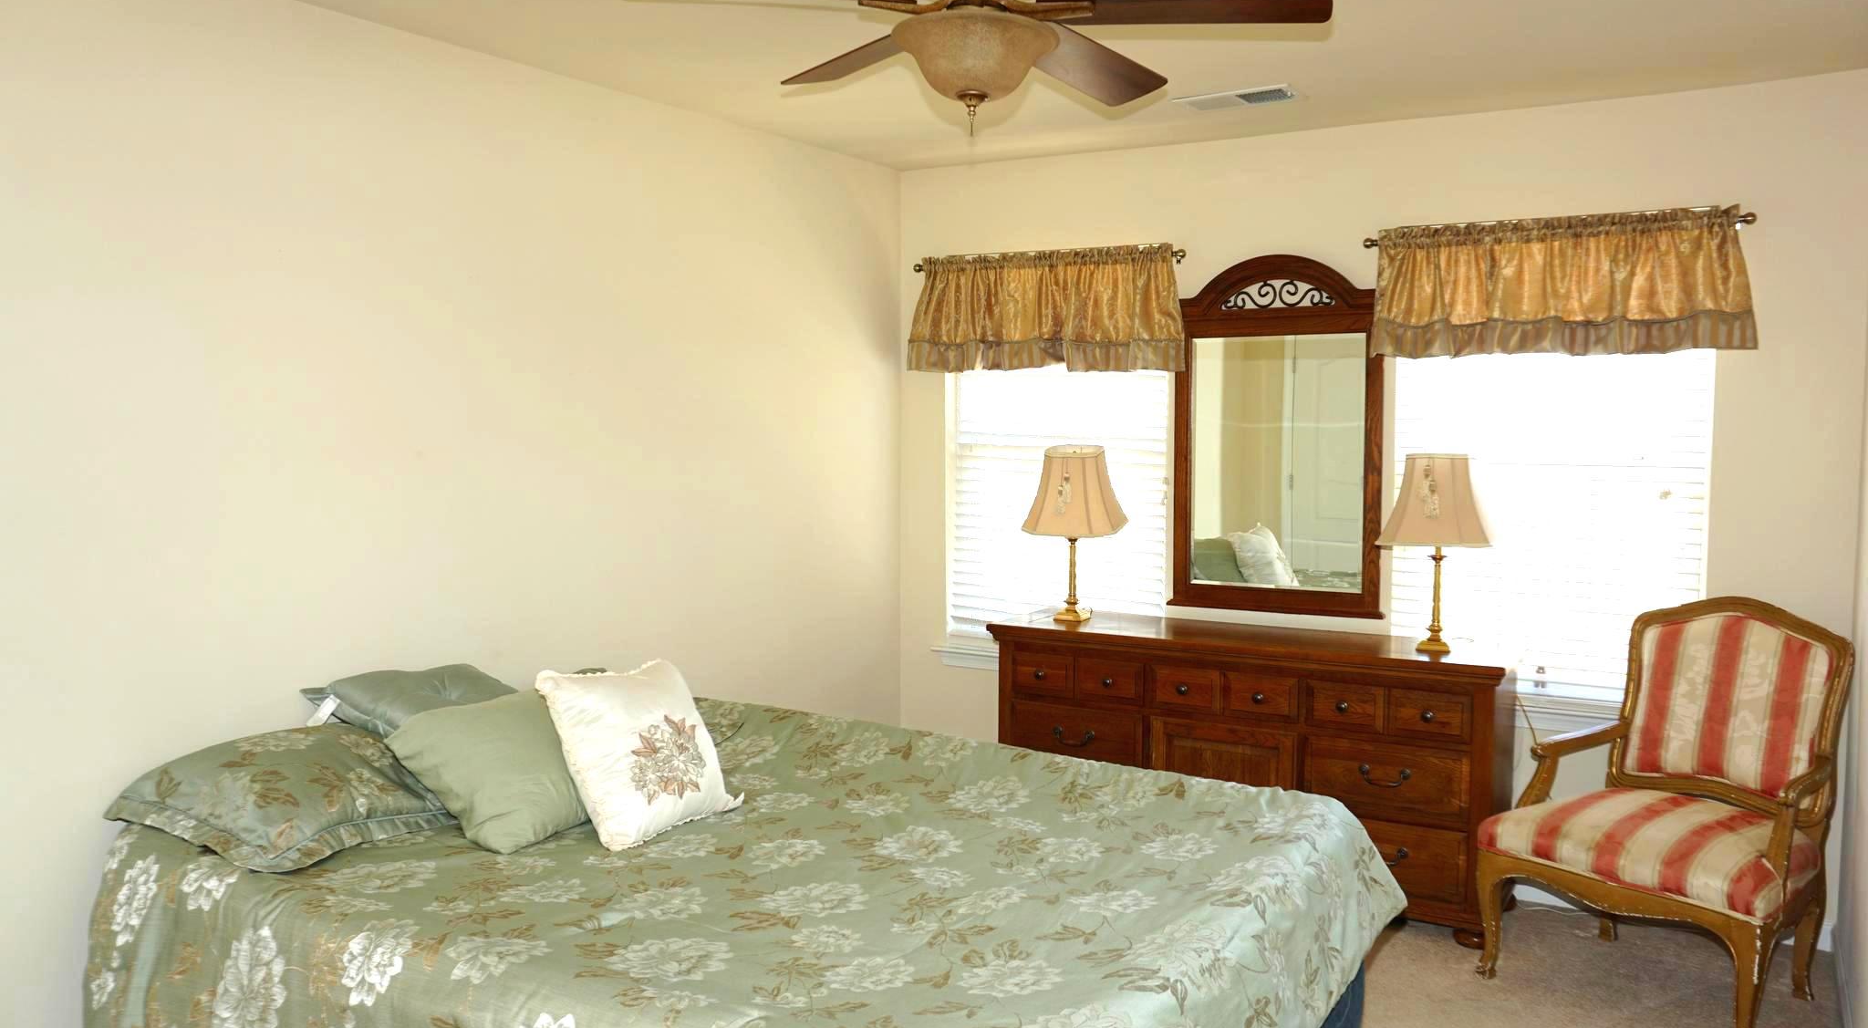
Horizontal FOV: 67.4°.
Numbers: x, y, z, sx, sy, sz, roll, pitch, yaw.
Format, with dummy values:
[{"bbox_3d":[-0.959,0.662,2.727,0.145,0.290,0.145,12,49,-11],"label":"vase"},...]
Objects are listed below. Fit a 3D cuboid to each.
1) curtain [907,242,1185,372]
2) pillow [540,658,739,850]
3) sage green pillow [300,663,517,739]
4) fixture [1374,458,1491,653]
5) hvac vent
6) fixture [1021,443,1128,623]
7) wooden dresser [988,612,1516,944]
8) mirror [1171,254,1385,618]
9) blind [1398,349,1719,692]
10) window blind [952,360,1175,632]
[{"bbox_3d":[0.375,-0.722,4.984,1.065,0.415,0.095,2,5,30],"label":"curtain"},{"bbox_3d":[-0.624,0.497,2.991,0.140,0.400,0.390,-44,-21,25],"label":"pillow"},{"bbox_3d":[-1.073,0.436,3.150,0.440,0.140,0.450,17,12,28],"label":"sage green pillow"},{"bbox_3d":[1.503,0.110,4.194,0.350,0.590,0.350,2,5,30],"label":"fixture"},{"bbox_3d":[0.879,-1.205,4.104,0.350,0.020,0.170,2,5,30],"label":"hvac vent"},{"bbox_3d":[0.473,0.064,4.781,0.360,0.600,0.360,2,5,30],"label":"fixture"},{"bbox_3d":[0.988,0.794,4.481,1.610,0.818,0.450,2,5,30],"label":"wooden dresser"},{"bbox_3d":[1.135,-0.262,4.622,0.715,1.162,0.055,2,5,30],"label":"mirror"},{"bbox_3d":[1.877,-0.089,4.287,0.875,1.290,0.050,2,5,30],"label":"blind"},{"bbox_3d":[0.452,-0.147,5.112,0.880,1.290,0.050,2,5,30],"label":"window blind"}]

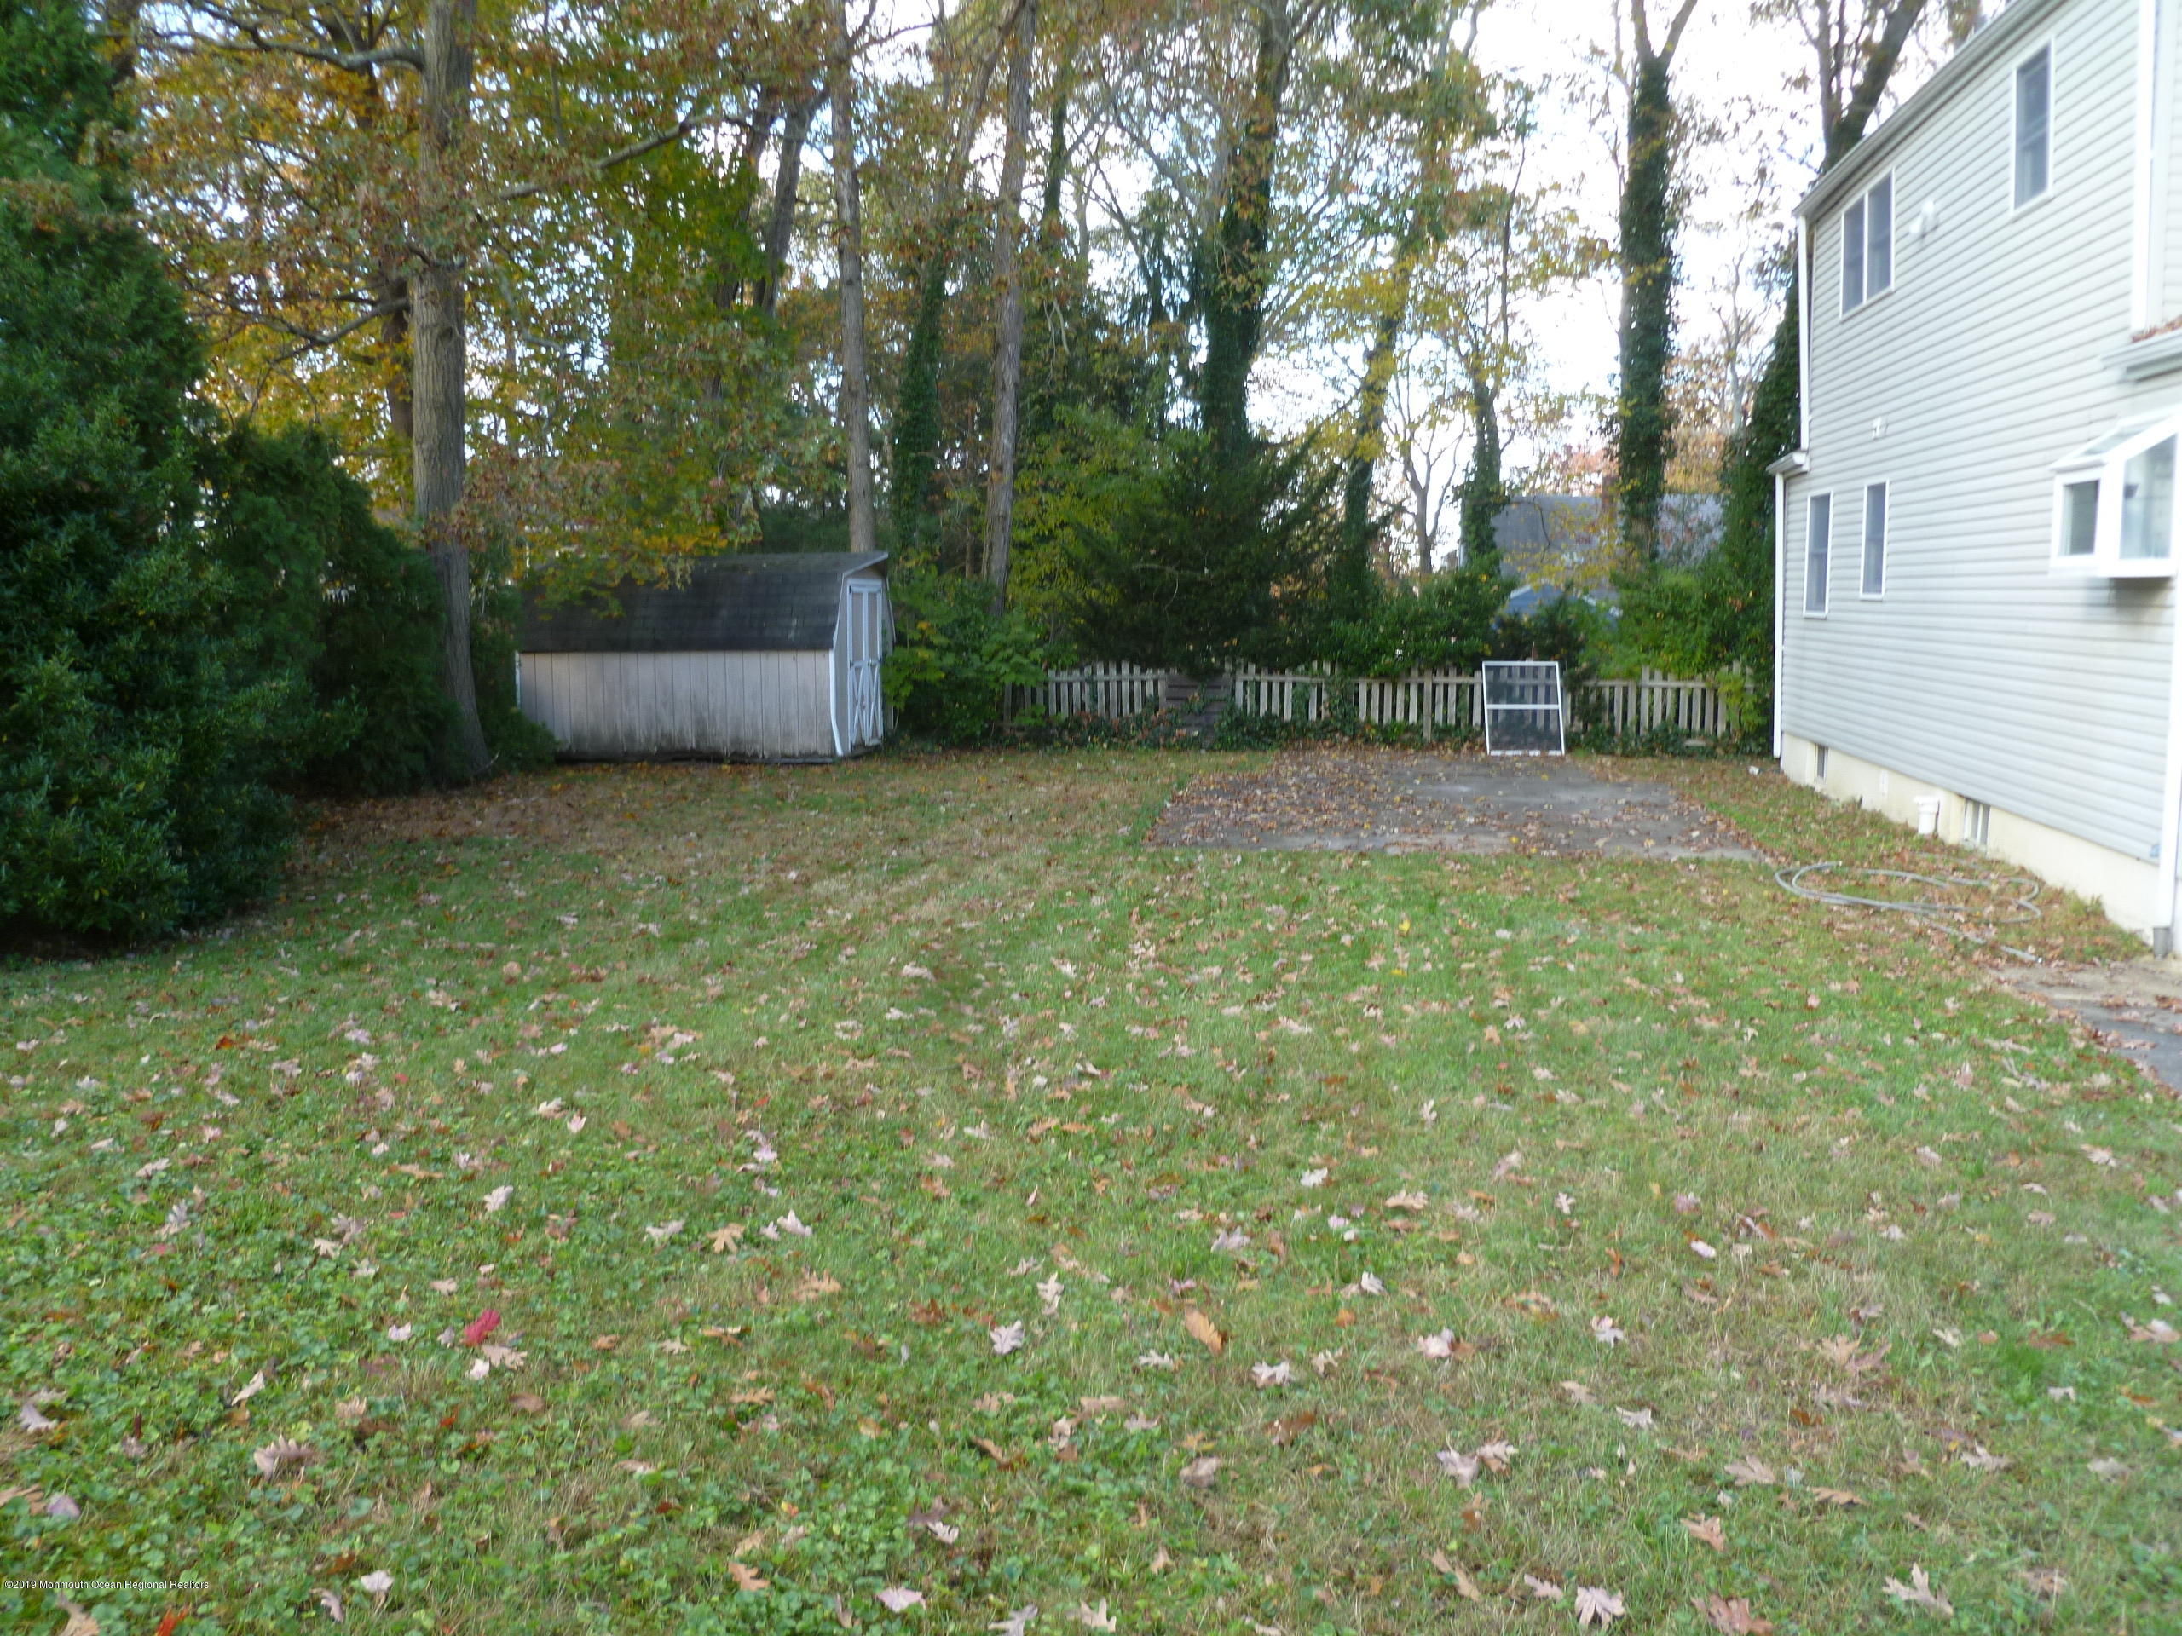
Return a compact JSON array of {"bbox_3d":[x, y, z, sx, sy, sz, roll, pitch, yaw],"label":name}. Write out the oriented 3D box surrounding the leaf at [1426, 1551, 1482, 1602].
[{"bbox_3d":[0.638,1.325,3.087,0.050,0.020,0.150,-3,8,-17],"label":"leaf"}]

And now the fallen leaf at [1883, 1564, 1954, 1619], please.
[{"bbox_3d":[1.418,1.328,3.024,0.105,0.020,0.150,0,7,3],"label":"fallen leaf"}]

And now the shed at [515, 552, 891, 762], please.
[{"bbox_3d":[-4.250,-1.890,20.400,3.920,2.280,2.450,1,7,10],"label":"shed"}]

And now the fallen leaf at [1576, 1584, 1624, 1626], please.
[{"bbox_3d":[0.862,1.336,2.989,0.085,0.020,0.120,2,8,16],"label":"fallen leaf"}]

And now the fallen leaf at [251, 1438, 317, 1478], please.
[{"bbox_3d":[-1.599,1.278,3.504,0.130,0.030,0.100,0,7,0],"label":"fallen leaf"}]

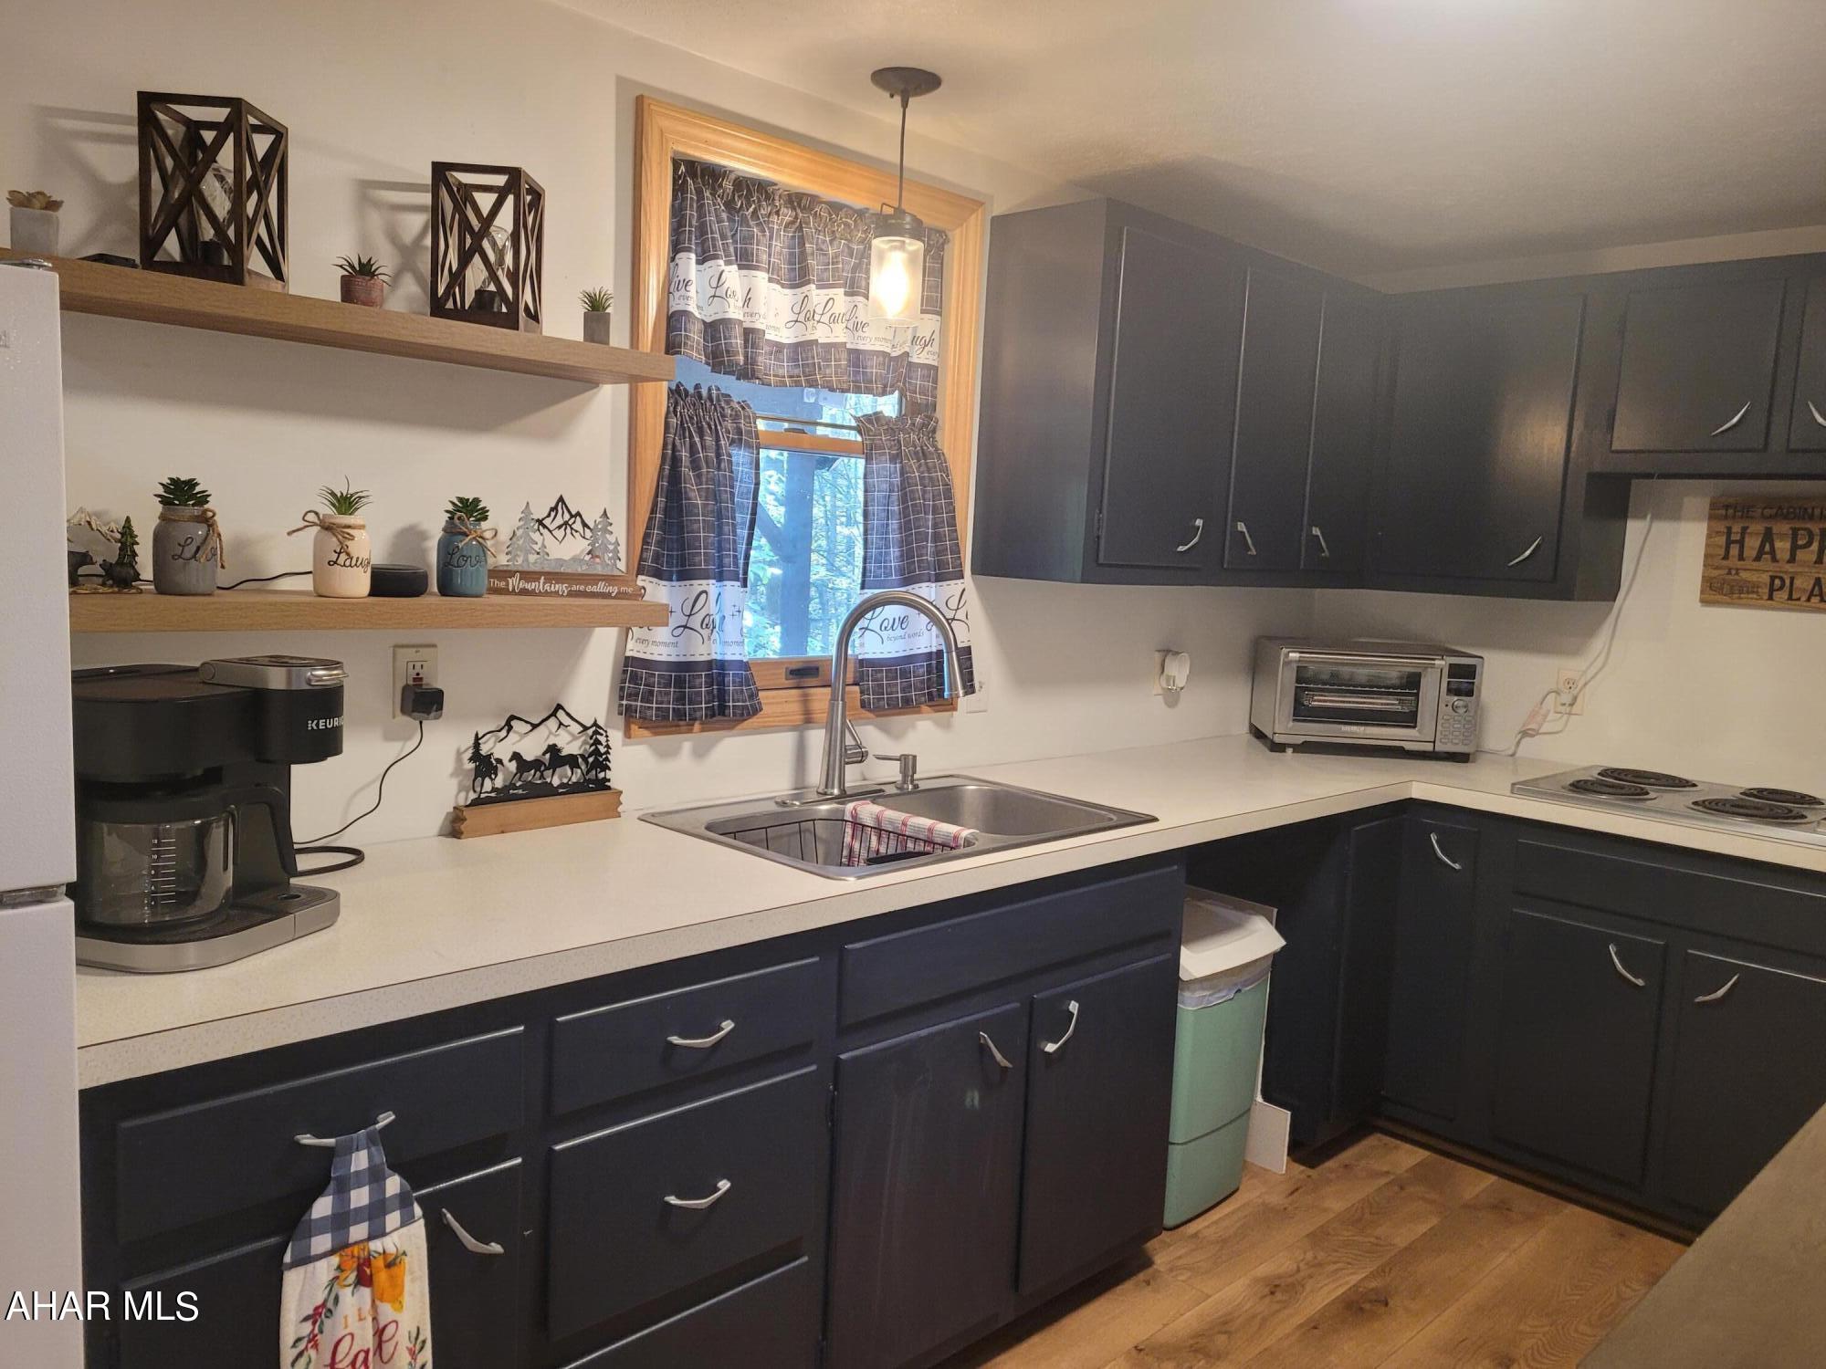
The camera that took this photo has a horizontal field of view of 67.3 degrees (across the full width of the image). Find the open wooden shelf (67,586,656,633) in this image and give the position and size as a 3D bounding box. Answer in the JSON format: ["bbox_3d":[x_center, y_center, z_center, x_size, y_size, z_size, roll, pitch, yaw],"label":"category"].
[{"bbox_3d":[-0.811,-0.107,1.994,0.937,0.038,0.220,-3,9,-44],"label":"open wooden shelf"}]

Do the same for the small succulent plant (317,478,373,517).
[{"bbox_3d":[-0.790,-0.261,1.909,0.076,0.056,0.075,-3,8,-45],"label":"small succulent plant"}]

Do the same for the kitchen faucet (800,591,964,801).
[{"bbox_3d":[-0.031,0.025,2.617,0.298,0.402,0.115,6,7,32],"label":"kitchen faucet"}]

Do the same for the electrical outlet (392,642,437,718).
[{"bbox_3d":[-0.770,-0.003,2.131,0.070,0.114,0.013,-3,8,-45],"label":"electrical outlet"}]

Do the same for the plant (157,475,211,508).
[{"bbox_3d":[-0.983,-0.260,1.845,0.077,0.047,0.077,-3,9,-44],"label":"plant"}]

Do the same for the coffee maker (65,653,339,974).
[{"bbox_3d":[-0.887,0.137,1.678,0.277,0.333,0.318,5,7,18],"label":"coffee maker"}]

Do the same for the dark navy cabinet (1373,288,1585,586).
[{"bbox_3d":[1.531,-0.626,3.599,0.320,0.730,0.510,-3,9,-44],"label":"dark navy cabinet"}]

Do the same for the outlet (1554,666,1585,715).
[{"bbox_3d":[1.745,0.021,3.638,0.012,0.115,0.070,-3,9,-44],"label":"outlet"}]

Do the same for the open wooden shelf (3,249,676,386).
[{"bbox_3d":[-0.832,-0.485,1.851,1.080,0.034,0.218,-3,8,-45],"label":"open wooden shelf"}]

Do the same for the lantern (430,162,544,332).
[{"bbox_3d":[-0.643,-0.647,2.086,0.134,0.240,0.137,2,6,-3],"label":"lantern"}]

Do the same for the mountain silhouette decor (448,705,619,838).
[{"bbox_3d":[-0.634,0.137,2.333,0.304,0.214,0.037,-3,9,-44],"label":"mountain silhouette decor"}]

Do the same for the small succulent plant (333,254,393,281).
[{"bbox_3d":[-0.759,-0.574,1.892,0.081,0.045,0.079,-3,8,-45],"label":"small succulent plant"}]

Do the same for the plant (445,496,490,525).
[{"bbox_3d":[-0.671,-0.262,2.065,0.069,0.045,0.068,-3,8,-45],"label":"plant"}]

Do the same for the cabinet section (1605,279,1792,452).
[{"bbox_3d":[1.854,-0.714,3.177,0.270,0.369,0.318,-3,9,-45],"label":"cabinet section"}]

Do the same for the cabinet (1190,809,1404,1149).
[{"bbox_3d":[0.842,0.656,3.415,0.314,0.840,0.612,-3,8,-45],"label":"cabinet"}]

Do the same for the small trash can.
[{"bbox_3d":[0.570,0.825,3.039,0.385,0.635,0.300,-3,9,-44],"label":"small trash can"}]

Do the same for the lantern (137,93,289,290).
[{"bbox_3d":[-0.894,-0.615,1.762,0.125,0.236,0.125,3,6,-2],"label":"lantern"}]

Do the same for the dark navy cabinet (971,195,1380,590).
[{"bbox_3d":[0.698,-0.629,3.315,1.245,0.766,0.314,-3,8,-45],"label":"dark navy cabinet"}]

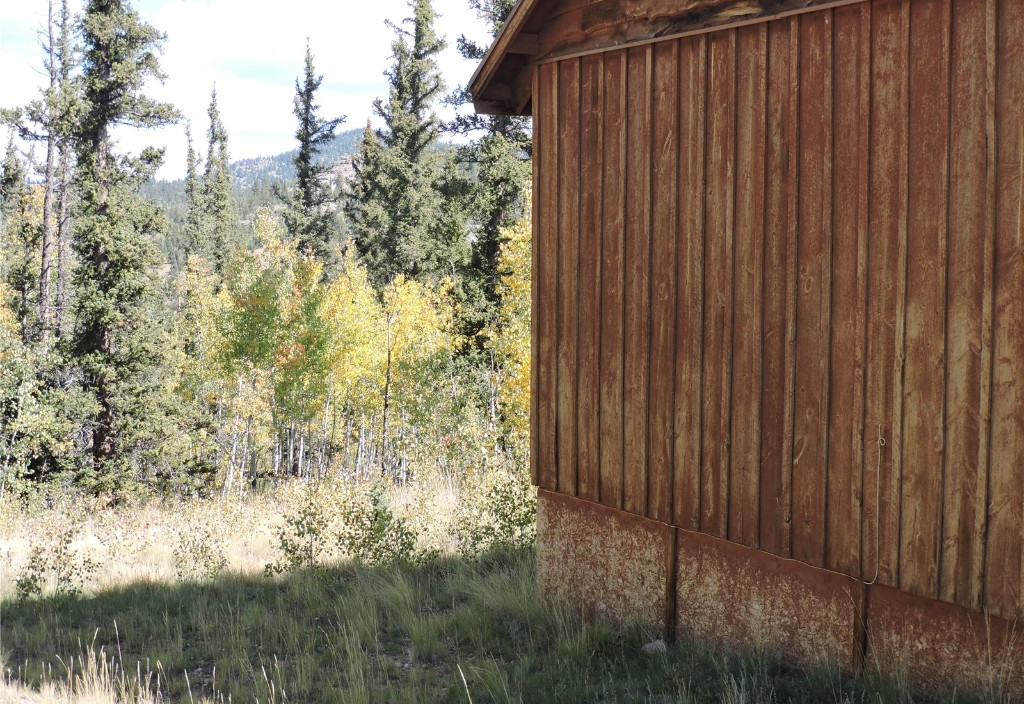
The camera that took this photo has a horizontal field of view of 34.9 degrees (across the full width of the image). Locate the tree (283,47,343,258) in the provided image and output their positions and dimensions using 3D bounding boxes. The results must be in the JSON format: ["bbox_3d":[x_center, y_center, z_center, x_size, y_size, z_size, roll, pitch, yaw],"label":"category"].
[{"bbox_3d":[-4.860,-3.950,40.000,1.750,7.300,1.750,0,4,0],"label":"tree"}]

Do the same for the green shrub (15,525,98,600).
[{"bbox_3d":[-3.330,1.540,11.900,0.600,0.550,0.550,0,4,0],"label":"green shrub"}]

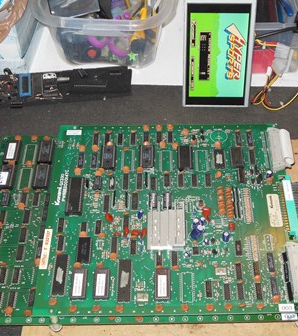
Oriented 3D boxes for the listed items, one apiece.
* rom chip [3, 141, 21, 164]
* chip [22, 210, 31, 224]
[{"bbox_3d":[-0.202,-0.023,0.728,0.016,0.008,0.037,0,56,1],"label":"rom chip"},{"bbox_3d":[-0.164,0.066,0.659,0.007,0.004,0.019,-1,55,1],"label":"chip"}]

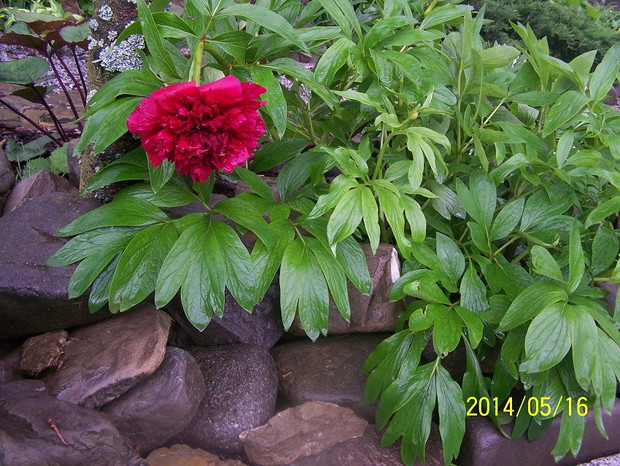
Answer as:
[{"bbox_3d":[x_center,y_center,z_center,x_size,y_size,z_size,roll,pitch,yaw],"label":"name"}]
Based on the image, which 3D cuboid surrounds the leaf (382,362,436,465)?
[{"bbox_3d":[0.138,0.239,0.905,0.050,0.145,0.020,22,4,11],"label":"leaf"}]

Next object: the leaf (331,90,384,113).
[{"bbox_3d":[0.062,-0.168,0.870,0.076,0.016,0.018,17,34,-15],"label":"leaf"}]

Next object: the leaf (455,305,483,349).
[{"bbox_3d":[0.219,0.130,0.940,0.025,0.015,0.059,-23,68,-9],"label":"leaf"}]

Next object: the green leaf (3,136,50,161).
[{"bbox_3d":[-0.539,-0.160,1.300,0.075,0.022,0.085,-15,34,-32],"label":"green leaf"}]

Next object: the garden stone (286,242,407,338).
[{"bbox_3d":[0.052,0.076,0.970,0.165,0.125,0.130,0,28,0],"label":"garden stone"}]

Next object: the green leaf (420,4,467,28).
[{"bbox_3d":[0.213,-0.340,1.077,0.083,0.015,0.028,-24,48,0],"label":"green leaf"}]

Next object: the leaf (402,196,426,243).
[{"bbox_3d":[0.120,-0.014,0.804,0.025,0.057,0.014,-17,-10,-6],"label":"leaf"}]

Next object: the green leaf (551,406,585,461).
[{"bbox_3d":[0.338,0.263,0.895,0.042,0.080,0.020,11,-8,5],"label":"green leaf"}]

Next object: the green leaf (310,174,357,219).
[{"bbox_3d":[0.032,-0.050,0.920,0.088,0.020,0.036,-34,64,-29],"label":"green leaf"}]

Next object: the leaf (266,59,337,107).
[{"bbox_3d":[-0.012,-0.175,0.822,0.103,0.018,0.025,32,43,5],"label":"leaf"}]

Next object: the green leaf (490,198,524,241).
[{"bbox_3d":[0.273,-0.018,0.940,0.033,0.014,0.082,40,76,6],"label":"green leaf"}]

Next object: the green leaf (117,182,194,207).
[{"bbox_3d":[-0.218,-0.053,0.960,0.130,0.018,0.042,8,40,9],"label":"green leaf"}]

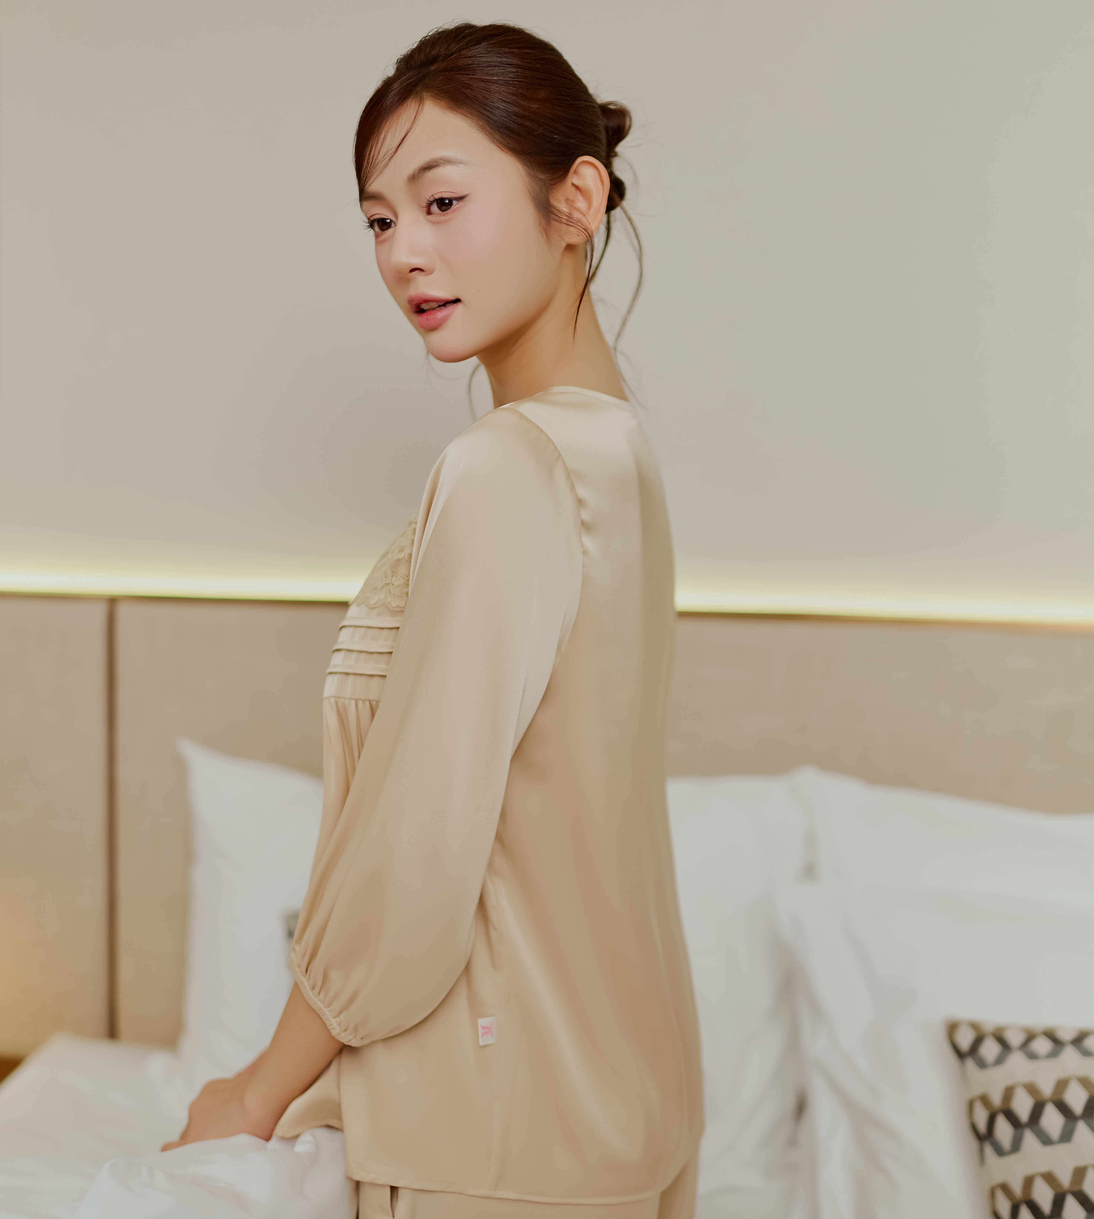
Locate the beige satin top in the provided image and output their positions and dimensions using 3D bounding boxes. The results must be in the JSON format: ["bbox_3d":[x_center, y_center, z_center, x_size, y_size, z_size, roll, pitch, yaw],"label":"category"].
[{"bbox_3d":[-0.027,0.122,1.165,0.285,0.585,0.440,1,5,24],"label":"beige satin top"}]

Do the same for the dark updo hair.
[{"bbox_3d":[-0.033,-0.310,1.170,0.225,0.235,0.175,-11,0,-45],"label":"dark updo hair"}]

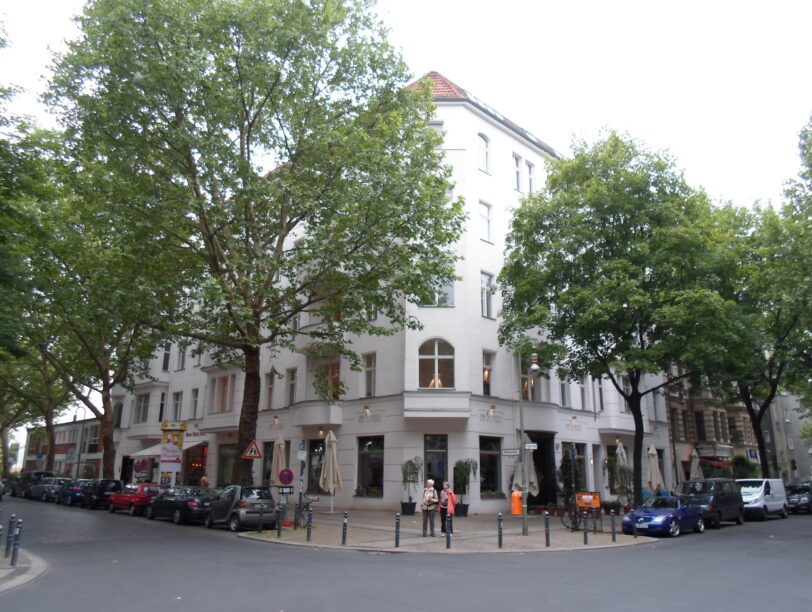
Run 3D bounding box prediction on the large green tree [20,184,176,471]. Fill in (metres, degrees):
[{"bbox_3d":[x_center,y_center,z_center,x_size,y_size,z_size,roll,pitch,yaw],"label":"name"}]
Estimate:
[{"bbox_3d":[-20.146,2.476,41.194,11.000,21.500,11.000,15,-22,-41],"label":"large green tree"}]

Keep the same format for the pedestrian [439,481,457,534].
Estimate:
[{"bbox_3d":[1.312,6.469,18.741,0.520,1.620,0.340,-7,-18,24],"label":"pedestrian"}]

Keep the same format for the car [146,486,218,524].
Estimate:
[{"bbox_3d":[-9.414,8.477,25.233,1.760,1.420,4.600,15,-22,-41],"label":"car"}]

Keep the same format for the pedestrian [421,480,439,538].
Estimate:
[{"bbox_3d":[0.715,6.025,17.492,0.550,1.670,0.360,-2,-17,8],"label":"pedestrian"}]

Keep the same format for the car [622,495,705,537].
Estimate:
[{"bbox_3d":[9.385,7.607,21.430,1.730,1.280,4.020,-15,-22,42],"label":"car"}]

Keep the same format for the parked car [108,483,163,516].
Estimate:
[{"bbox_3d":[-12.762,9.293,28.314,3.900,1.410,1.670,-14,-22,41],"label":"parked car"}]

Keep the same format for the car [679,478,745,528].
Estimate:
[{"bbox_3d":[12.516,8.124,24.206,4.450,1.730,1.790,15,-21,-39],"label":"car"}]

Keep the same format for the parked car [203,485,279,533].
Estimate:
[{"bbox_3d":[-6.091,7.469,21.883,2.720,1.540,1.560,-14,-22,41],"label":"parked car"}]

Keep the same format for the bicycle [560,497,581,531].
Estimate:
[{"bbox_3d":[5.382,6.769,19.161,0.600,1.100,1.700,-5,-17,19],"label":"bicycle"}]

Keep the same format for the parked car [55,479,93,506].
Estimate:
[{"bbox_3d":[-21.518,12.263,38.646,1.750,1.460,4.250,15,-22,-40],"label":"parked car"}]

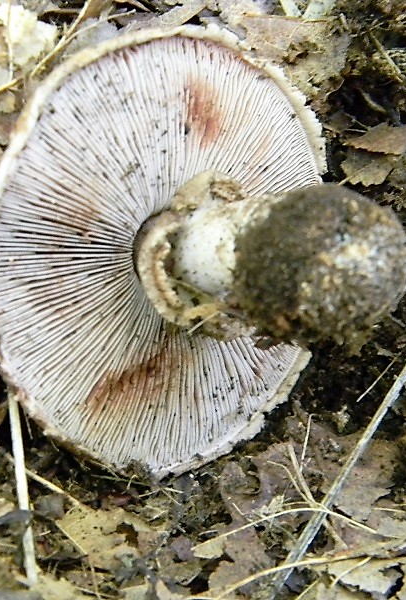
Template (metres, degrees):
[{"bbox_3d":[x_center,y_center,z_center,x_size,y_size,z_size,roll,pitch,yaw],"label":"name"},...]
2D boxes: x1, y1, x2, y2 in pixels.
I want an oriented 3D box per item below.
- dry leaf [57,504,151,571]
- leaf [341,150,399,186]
[{"bbox_3d":[-0.021,0.049,0.396,0.019,0.003,0.013,5,65,2],"label":"dry leaf"},{"bbox_3d":[0.037,-0.031,0.433,0.013,0.003,0.011,0,65,0],"label":"leaf"}]

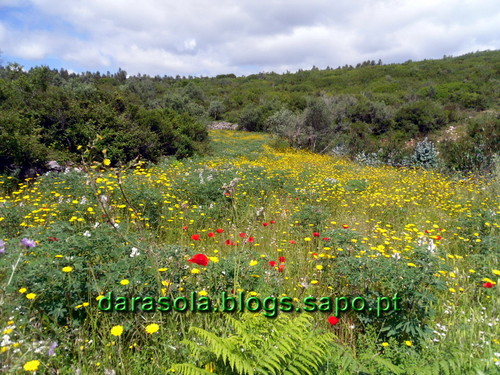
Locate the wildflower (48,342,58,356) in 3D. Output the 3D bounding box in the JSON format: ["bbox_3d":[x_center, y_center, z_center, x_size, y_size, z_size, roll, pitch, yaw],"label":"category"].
[{"bbox_3d":[-0.690,0.569,1.420,0.036,0.046,0.036,0,8,0],"label":"wildflower"}]

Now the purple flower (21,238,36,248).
[{"bbox_3d":[-0.794,0.201,1.450,0.053,0.036,0.050,0,8,0],"label":"purple flower"}]

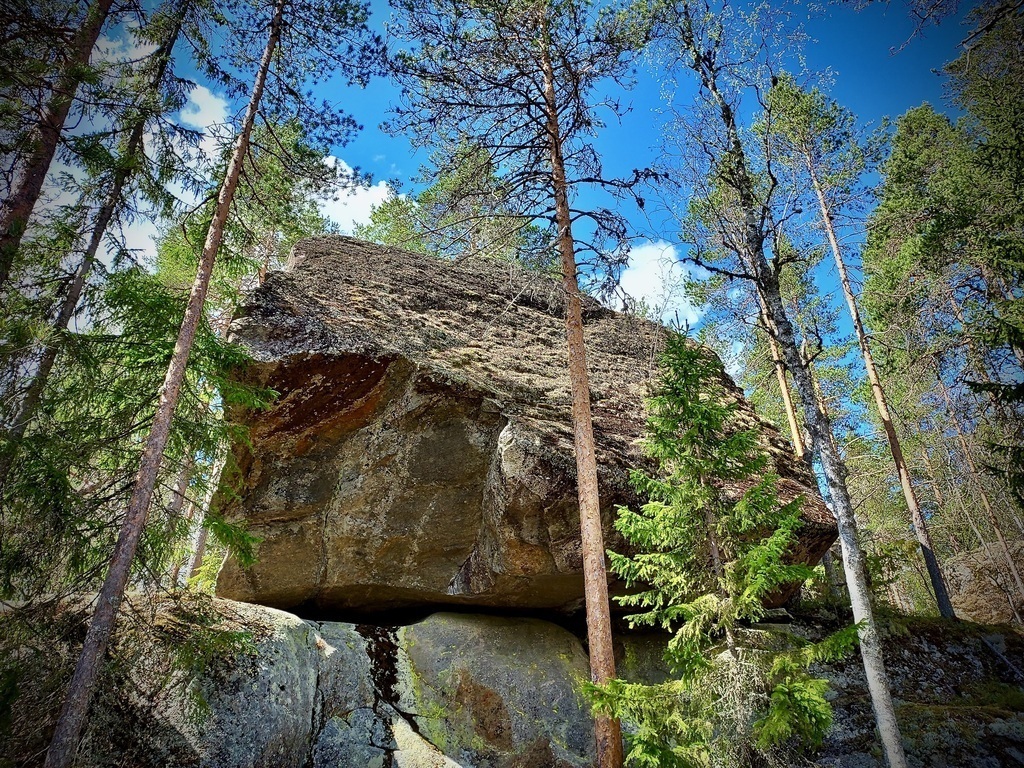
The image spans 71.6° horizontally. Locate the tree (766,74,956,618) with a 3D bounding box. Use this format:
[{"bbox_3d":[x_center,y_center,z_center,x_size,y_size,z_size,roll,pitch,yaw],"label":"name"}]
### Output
[{"bbox_3d":[6.905,-1.939,14.003,2.900,12.695,2.900,-1,-31,0],"label":"tree"}]

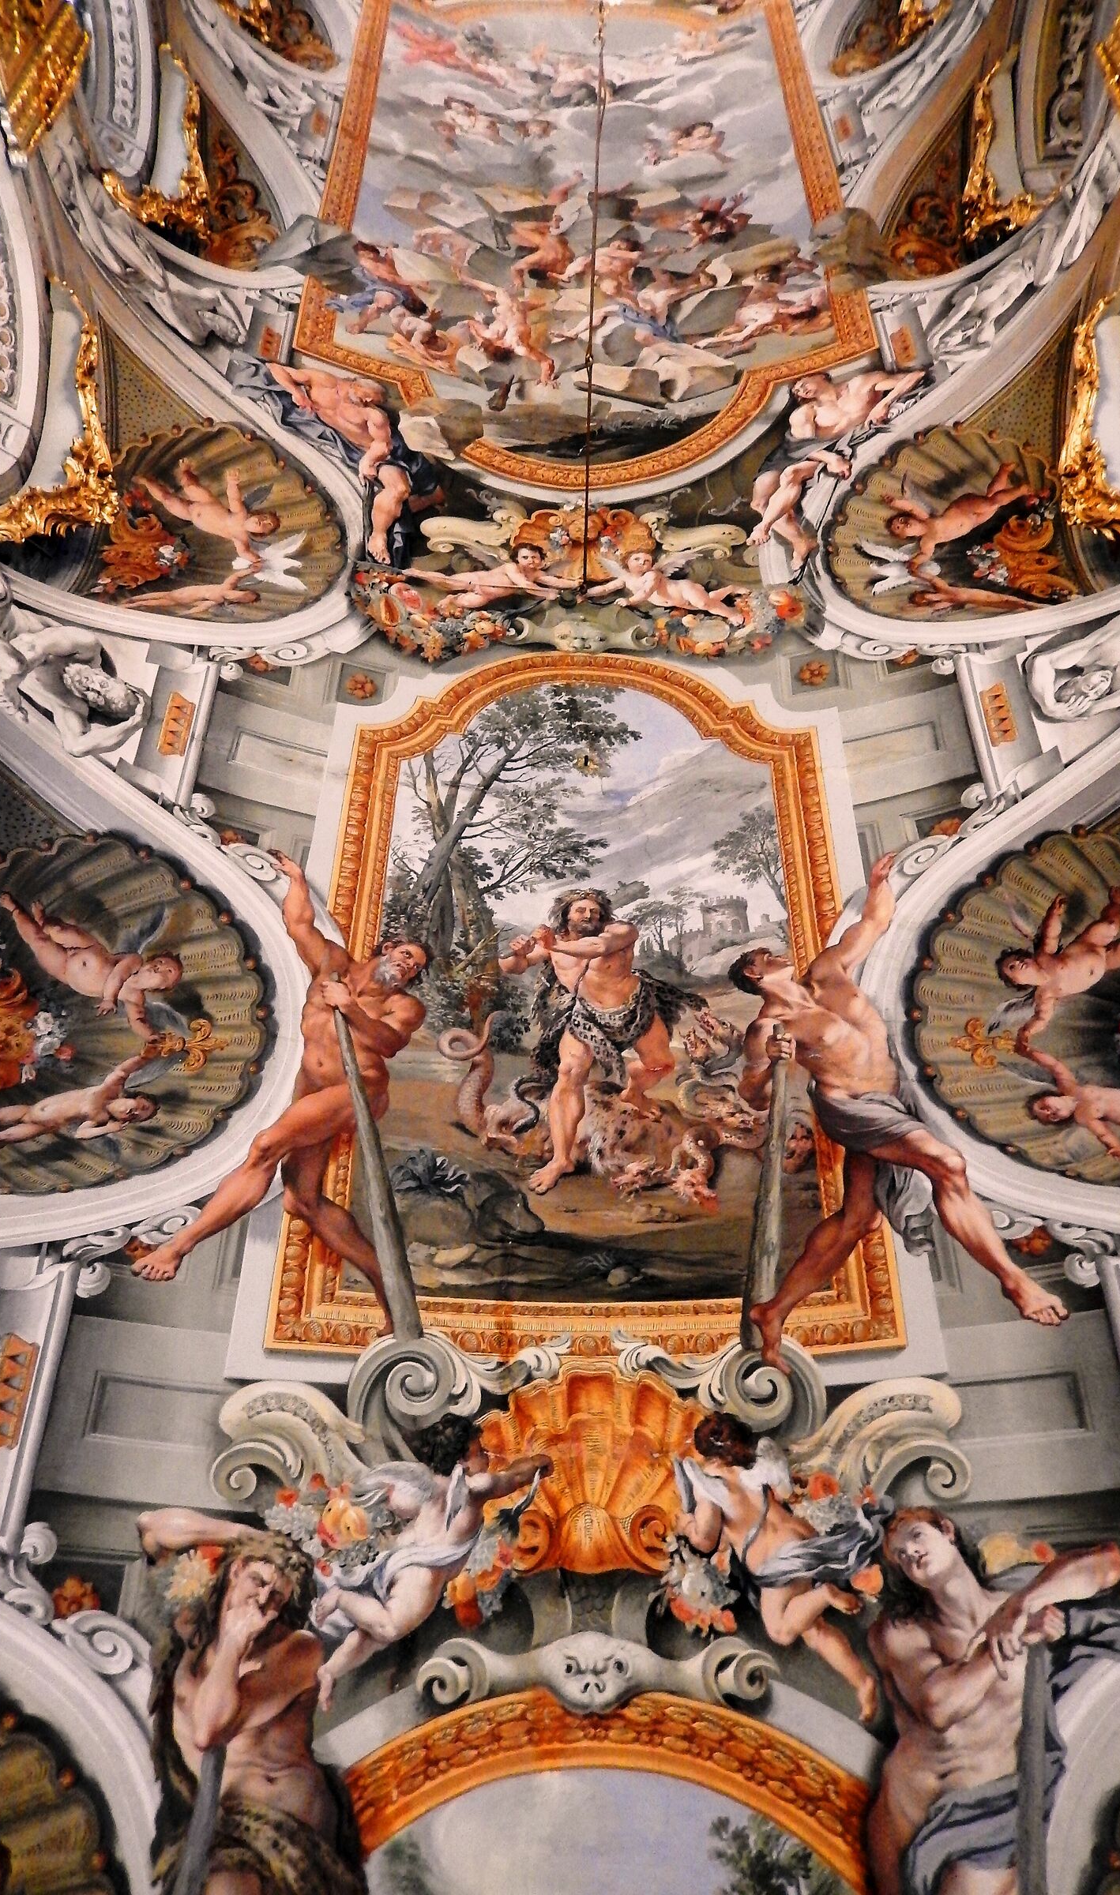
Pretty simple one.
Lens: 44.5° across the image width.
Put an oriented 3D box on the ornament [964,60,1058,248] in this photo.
[{"bbox_3d":[2.826,-5.203,8.962,0.380,0.850,2.000,0,-128,0],"label":"ornament"}]

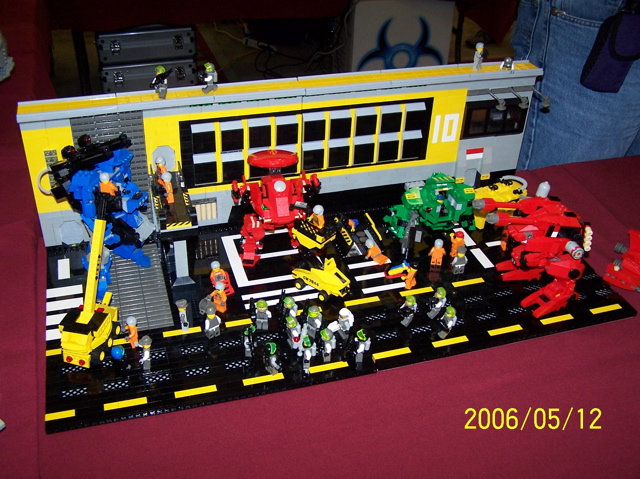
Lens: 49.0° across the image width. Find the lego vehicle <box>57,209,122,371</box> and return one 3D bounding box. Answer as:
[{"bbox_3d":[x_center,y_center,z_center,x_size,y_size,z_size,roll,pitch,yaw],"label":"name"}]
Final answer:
[{"bbox_3d":[-0.266,0.060,0.813,0.044,0.158,0.112,10,35,10],"label":"lego vehicle"}]

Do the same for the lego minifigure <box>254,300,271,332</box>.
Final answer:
[{"bbox_3d":[-0.073,0.095,0.887,0.023,0.041,0.015,3,35,1],"label":"lego minifigure"}]

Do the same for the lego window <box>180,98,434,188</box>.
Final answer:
[{"bbox_3d":[-0.010,-0.142,1.025,0.378,0.107,0.020,-8,36,-15],"label":"lego window"}]

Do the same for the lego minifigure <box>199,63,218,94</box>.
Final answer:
[{"bbox_3d":[-0.148,-0.214,0.932,0.027,0.040,0.025,-17,39,-26],"label":"lego minifigure"}]

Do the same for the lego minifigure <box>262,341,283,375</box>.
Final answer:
[{"bbox_3d":[-0.055,0.140,0.816,0.023,0.042,0.025,-6,35,-12],"label":"lego minifigure"}]

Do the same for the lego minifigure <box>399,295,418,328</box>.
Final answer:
[{"bbox_3d":[0.114,0.093,0.904,0.020,0.038,0.021,-19,40,-41],"label":"lego minifigure"}]

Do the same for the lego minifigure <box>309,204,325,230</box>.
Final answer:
[{"bbox_3d":[-0.004,-0.036,1.027,0.024,0.033,0.022,31,44,34],"label":"lego minifigure"}]

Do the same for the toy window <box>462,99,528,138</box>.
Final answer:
[{"bbox_3d":[0.278,-0.195,1.120,0.110,0.064,0.012,-8,36,-15],"label":"toy window"}]

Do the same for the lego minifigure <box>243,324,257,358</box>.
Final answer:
[{"bbox_3d":[-0.084,0.122,0.840,0.019,0.042,0.025,-4,35,-10],"label":"lego minifigure"}]

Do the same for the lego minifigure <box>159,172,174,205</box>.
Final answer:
[{"bbox_3d":[-0.201,-0.068,0.922,0.015,0.041,0.022,-16,39,-25],"label":"lego minifigure"}]

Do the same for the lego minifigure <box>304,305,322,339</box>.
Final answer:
[{"bbox_3d":[-0.009,0.104,0.869,0.024,0.041,0.018,22,39,25],"label":"lego minifigure"}]

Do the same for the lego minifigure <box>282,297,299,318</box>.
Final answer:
[{"bbox_3d":[-0.038,0.091,0.886,0.024,0.041,0.018,31,44,34],"label":"lego minifigure"}]

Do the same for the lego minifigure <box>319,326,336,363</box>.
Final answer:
[{"bbox_3d":[0.009,0.126,0.841,0.022,0.042,0.025,-10,36,-19],"label":"lego minifigure"}]

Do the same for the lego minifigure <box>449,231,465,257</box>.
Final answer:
[{"bbox_3d":[0.199,0.009,1.022,0.024,0.040,0.015,-11,37,-19],"label":"lego minifigure"}]

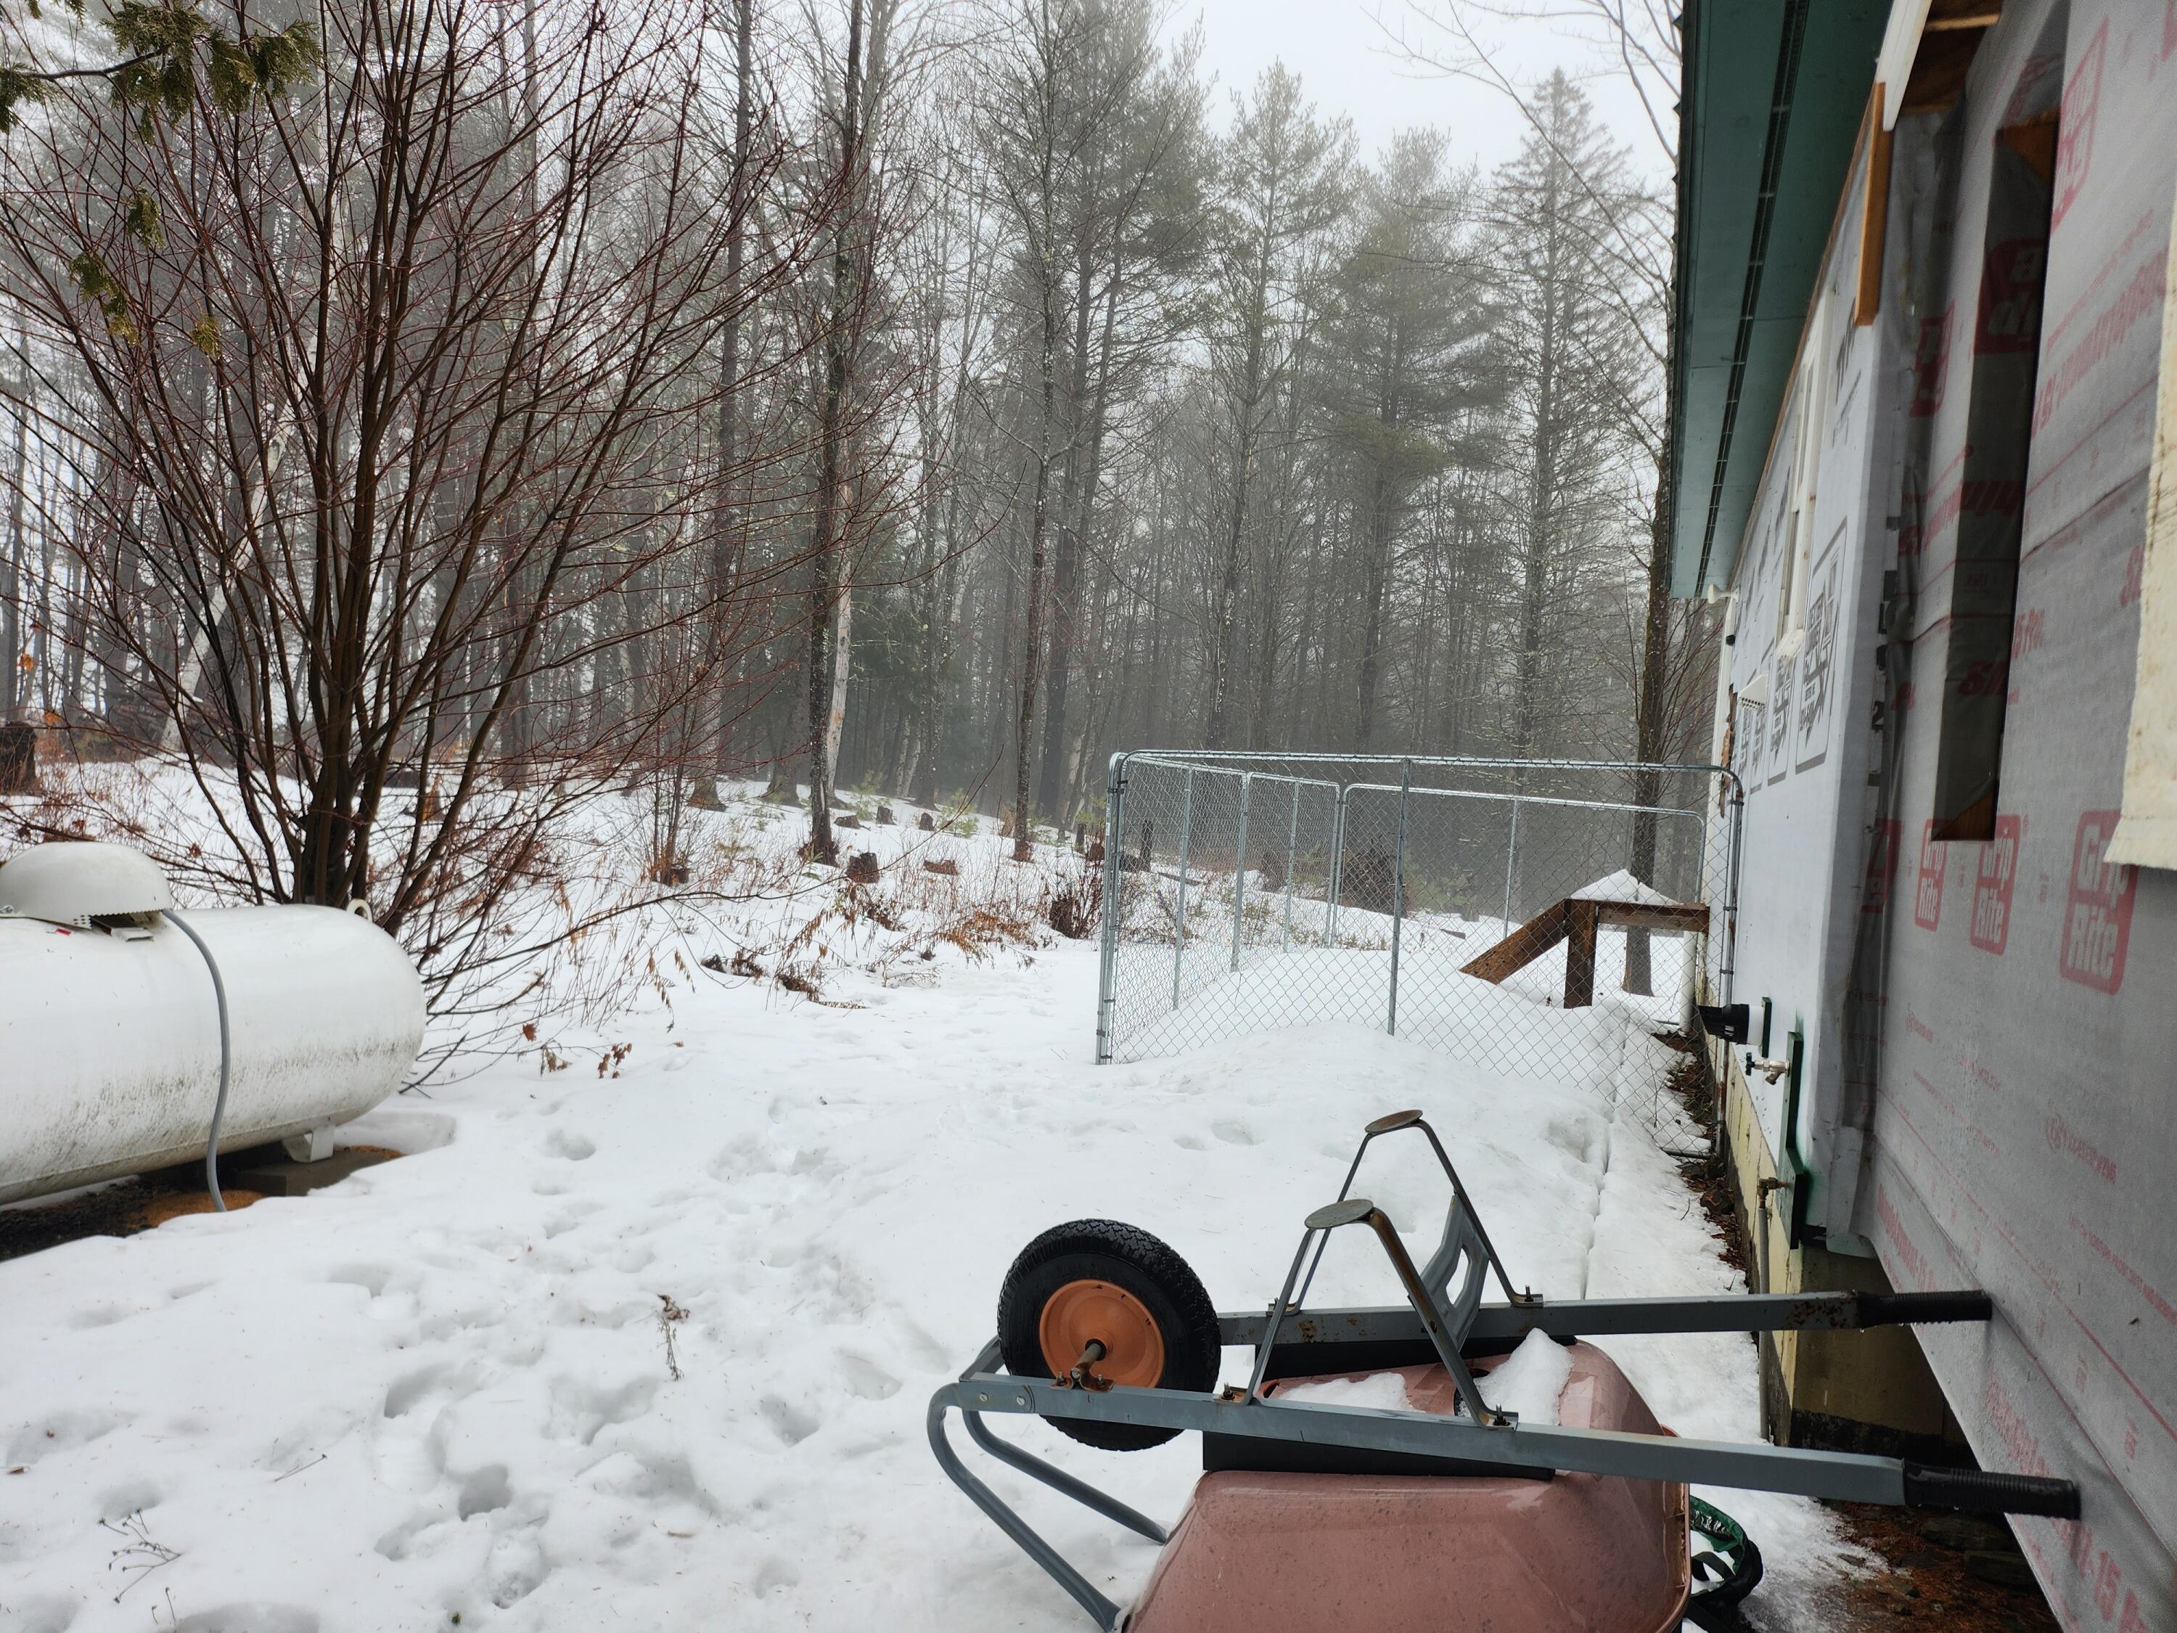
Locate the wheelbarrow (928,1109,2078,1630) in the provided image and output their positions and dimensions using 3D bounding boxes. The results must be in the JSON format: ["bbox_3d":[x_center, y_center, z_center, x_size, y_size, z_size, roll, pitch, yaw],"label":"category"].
[{"bbox_3d":[0.517,0.859,2.317,1.614,0.686,0.660,-12,2,22],"label":"wheelbarrow"}]

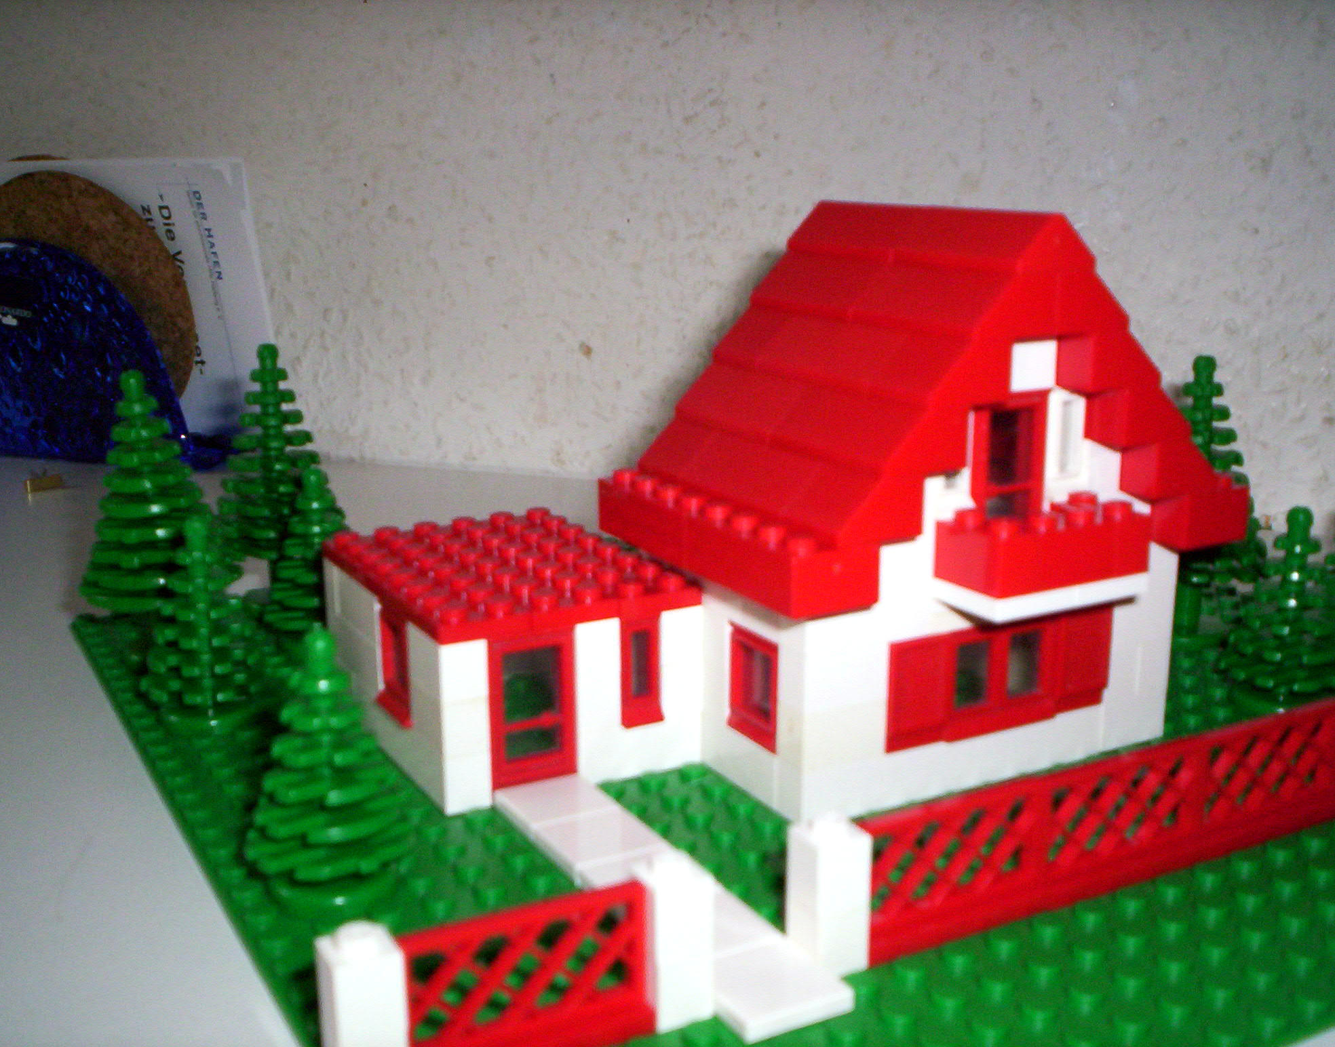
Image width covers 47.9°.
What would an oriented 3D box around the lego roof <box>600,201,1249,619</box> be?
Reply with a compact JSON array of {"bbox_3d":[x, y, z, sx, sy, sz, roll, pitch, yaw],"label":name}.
[{"bbox_3d":[0.045,-0.026,0.263,0.096,0.058,0.064,-8,15,-28],"label":"lego roof"}]

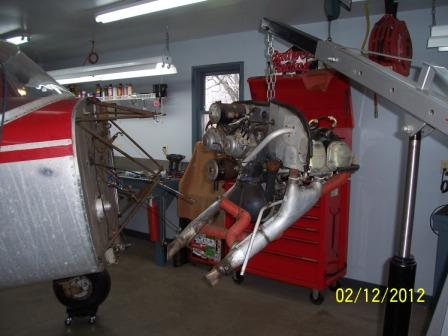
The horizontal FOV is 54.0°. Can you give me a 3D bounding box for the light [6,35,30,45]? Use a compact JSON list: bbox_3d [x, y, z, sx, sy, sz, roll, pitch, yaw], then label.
[{"bbox_3d":[-2.190,-1.149,4.164,1.220,0.090,0.140,4,7,37],"label":"light"}]

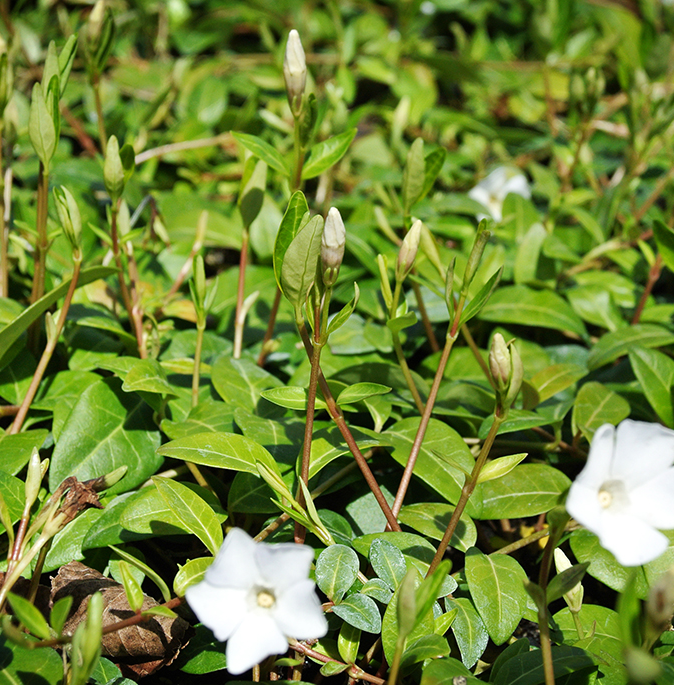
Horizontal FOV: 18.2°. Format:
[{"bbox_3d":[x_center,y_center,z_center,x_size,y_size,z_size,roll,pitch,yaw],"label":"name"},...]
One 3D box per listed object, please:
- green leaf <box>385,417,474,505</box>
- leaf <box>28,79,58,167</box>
[{"bbox_3d":[0.024,0.031,0.553,0.018,0.005,0.030,-30,53,-35],"label":"green leaf"},{"bbox_3d":[-0.090,-0.067,0.645,0.009,0.026,0.005,1,14,12],"label":"leaf"}]

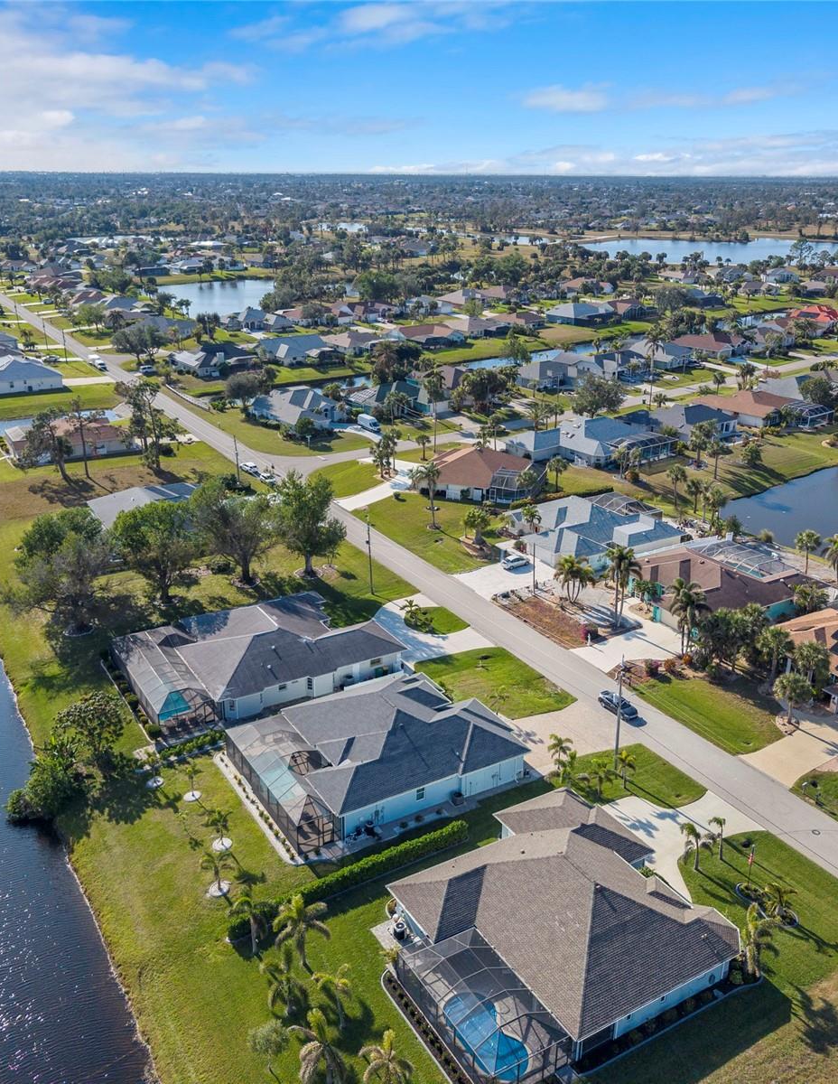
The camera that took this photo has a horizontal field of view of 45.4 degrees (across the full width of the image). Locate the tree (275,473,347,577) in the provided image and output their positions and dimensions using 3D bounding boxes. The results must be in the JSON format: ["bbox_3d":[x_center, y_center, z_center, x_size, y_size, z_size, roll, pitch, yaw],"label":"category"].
[{"bbox_3d":[-15.047,-2.033,139.134,9.998,14.031,9.998,0,20,0],"label":"tree"}]

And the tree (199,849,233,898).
[{"bbox_3d":[-15.838,25.817,78.898,2.574,3.608,2.574,0,20,0],"label":"tree"}]

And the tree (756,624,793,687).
[{"bbox_3d":[38.849,12.492,109.205,4.100,7.200,4.100,0,20,0],"label":"tree"}]

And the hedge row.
[{"bbox_3d":[-5.088,26.729,80.239,21.600,1.150,1.350,-13,24,-31],"label":"hedge row"}]

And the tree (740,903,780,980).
[{"bbox_3d":[23.893,28.102,70.133,3.100,5.900,3.500,0,20,0],"label":"tree"}]

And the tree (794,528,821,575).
[{"bbox_3d":[54.771,1.569,140.923,3.700,6.900,3.700,0,20,0],"label":"tree"}]

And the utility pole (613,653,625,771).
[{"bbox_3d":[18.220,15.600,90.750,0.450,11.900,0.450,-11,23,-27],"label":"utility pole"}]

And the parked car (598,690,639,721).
[{"bbox_3d":[20.975,17.028,104.824,1.860,1.540,4.600,-11,23,-28],"label":"parked car"}]

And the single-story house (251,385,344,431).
[{"bbox_3d":[-25.832,-29.862,226.278,17.338,5.600,21.796,-11,23,-28],"label":"single-story house"}]

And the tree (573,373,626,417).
[{"bbox_3d":[41.210,-32.827,229.519,12.137,9.728,12.137,0,20,0],"label":"tree"}]

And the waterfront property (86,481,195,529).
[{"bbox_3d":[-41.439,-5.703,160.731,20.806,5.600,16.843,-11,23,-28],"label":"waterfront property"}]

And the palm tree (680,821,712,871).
[{"bbox_3d":[21.850,23.960,79.010,2.600,4.400,2.600,0,20,0],"label":"palm tree"}]

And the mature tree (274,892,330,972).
[{"bbox_3d":[-7.950,26.760,69.050,4.200,5.800,4.200,0,20,0],"label":"mature tree"}]

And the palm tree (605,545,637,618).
[{"bbox_3d":[24.190,5.230,120.840,3.900,10.500,3.900,0,20,0],"label":"palm tree"}]

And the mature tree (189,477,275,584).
[{"bbox_3d":[-25.257,-1.347,137.027,11.300,14.100,11.300,0,20,0],"label":"mature tree"}]

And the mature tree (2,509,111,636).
[{"bbox_3d":[-42.750,3.810,119.650,12.300,13.400,12.300,0,20,0],"label":"mature tree"}]

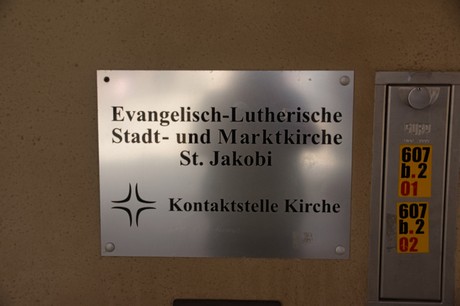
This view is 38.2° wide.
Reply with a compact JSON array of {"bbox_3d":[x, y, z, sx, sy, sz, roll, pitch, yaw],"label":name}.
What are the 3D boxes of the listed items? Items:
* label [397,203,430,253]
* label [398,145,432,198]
[{"bbox_3d":[0.292,0.119,1.057,0.050,0.083,0.002,-2,7,2],"label":"label"},{"bbox_3d":[0.293,0.029,1.046,0.051,0.084,0.002,0,7,2],"label":"label"}]

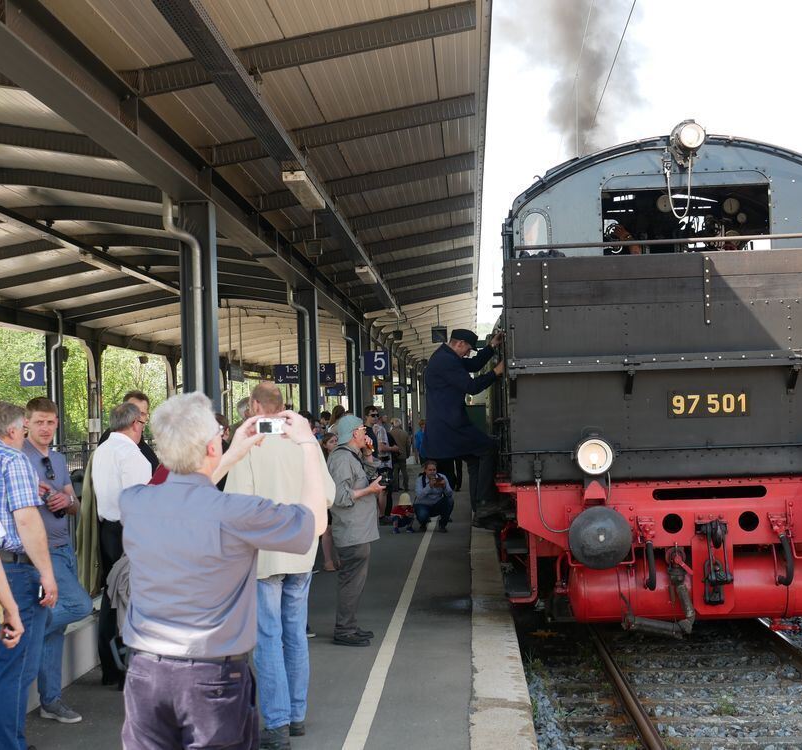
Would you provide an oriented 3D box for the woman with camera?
[{"bbox_3d":[-0.336,1.146,10.445,0.420,1.698,0.520,-2,-2,9],"label":"woman with camera"}]

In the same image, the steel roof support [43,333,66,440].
[{"bbox_3d":[-6.806,0.949,27.513,0.250,3.510,0.250,-2,-2,3],"label":"steel roof support"}]

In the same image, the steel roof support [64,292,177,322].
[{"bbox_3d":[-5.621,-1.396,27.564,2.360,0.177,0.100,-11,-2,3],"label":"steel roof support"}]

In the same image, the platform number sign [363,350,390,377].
[{"bbox_3d":[-0.476,-0.220,27.260,0.490,0.490,0.080,-2,-2,3],"label":"platform number sign"}]

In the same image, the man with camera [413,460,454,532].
[{"bbox_3d":[0.473,1.759,20.310,0.580,1.017,0.680,-2,-2,3],"label":"man with camera"}]

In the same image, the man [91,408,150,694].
[{"bbox_3d":[-1.724,1.042,8.521,0.340,1.730,0.480,-1,-2,-32],"label":"man"}]

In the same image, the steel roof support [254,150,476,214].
[{"bbox_3d":[-0.366,-1.985,14.309,2.257,0.177,0.100,-11,-2,3],"label":"steel roof support"}]

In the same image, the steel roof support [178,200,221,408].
[{"bbox_3d":[-1.699,0.274,11.820,0.300,3.510,0.300,-2,-2,3],"label":"steel roof support"}]

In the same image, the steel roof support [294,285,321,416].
[{"bbox_3d":[-1.295,0.547,19.708,0.250,3.510,0.250,-2,-2,3],"label":"steel roof support"}]

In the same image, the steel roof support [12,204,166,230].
[{"bbox_3d":[-3.490,-1.865,16.869,2.355,0.220,0.100,6,-1,3],"label":"steel roof support"}]

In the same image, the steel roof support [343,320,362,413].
[{"bbox_3d":[-0.902,0.763,27.251,0.300,3.510,0.300,-2,-2,3],"label":"steel roof support"}]

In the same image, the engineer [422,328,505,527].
[{"bbox_3d":[0.540,0.461,12.180,0.690,1.710,0.520,-2,-2,-5],"label":"engineer"}]

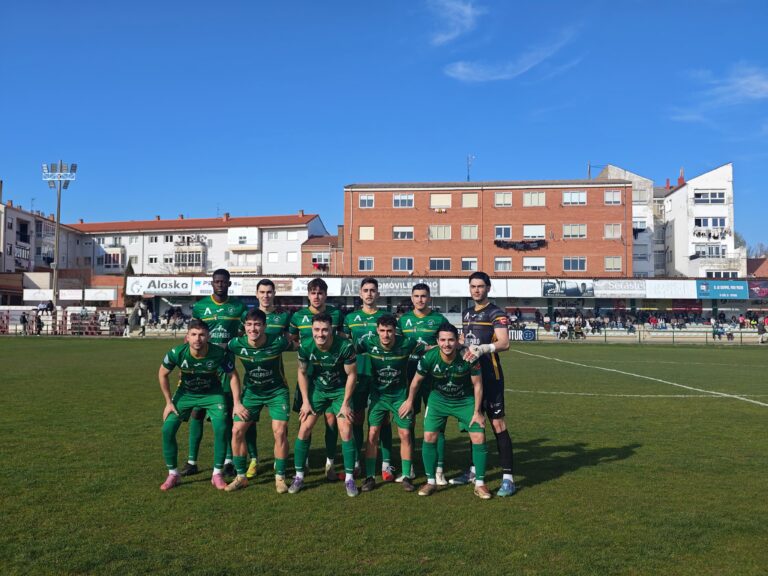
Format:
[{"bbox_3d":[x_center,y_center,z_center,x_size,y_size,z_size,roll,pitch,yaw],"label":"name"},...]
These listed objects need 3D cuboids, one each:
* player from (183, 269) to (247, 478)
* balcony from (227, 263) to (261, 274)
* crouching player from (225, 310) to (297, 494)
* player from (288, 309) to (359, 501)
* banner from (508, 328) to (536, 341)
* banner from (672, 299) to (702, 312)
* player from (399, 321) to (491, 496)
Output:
[{"bbox_3d":[-1.565,0.775,7.170,0.580,1.870,0.430,1,-3,-7],"label":"player"},{"bbox_3d":[-18.504,-2.587,103.000,4.400,1.450,1.300,0,-3,14],"label":"balcony"},{"bbox_3d":[-1.050,0.938,6.680,0.610,1.500,0.620,1,-3,-6],"label":"crouching player"},{"bbox_3d":[-0.497,0.918,6.412,0.570,1.480,0.550,1,-2,-1],"label":"player"},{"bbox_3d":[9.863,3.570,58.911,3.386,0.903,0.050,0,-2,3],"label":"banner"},{"bbox_3d":[25.587,1.560,65.465,2.476,1.180,0.080,0,-2,3],"label":"banner"},{"bbox_3d":[0.500,0.988,6.420,0.720,1.420,0.620,0,-2,3],"label":"player"}]

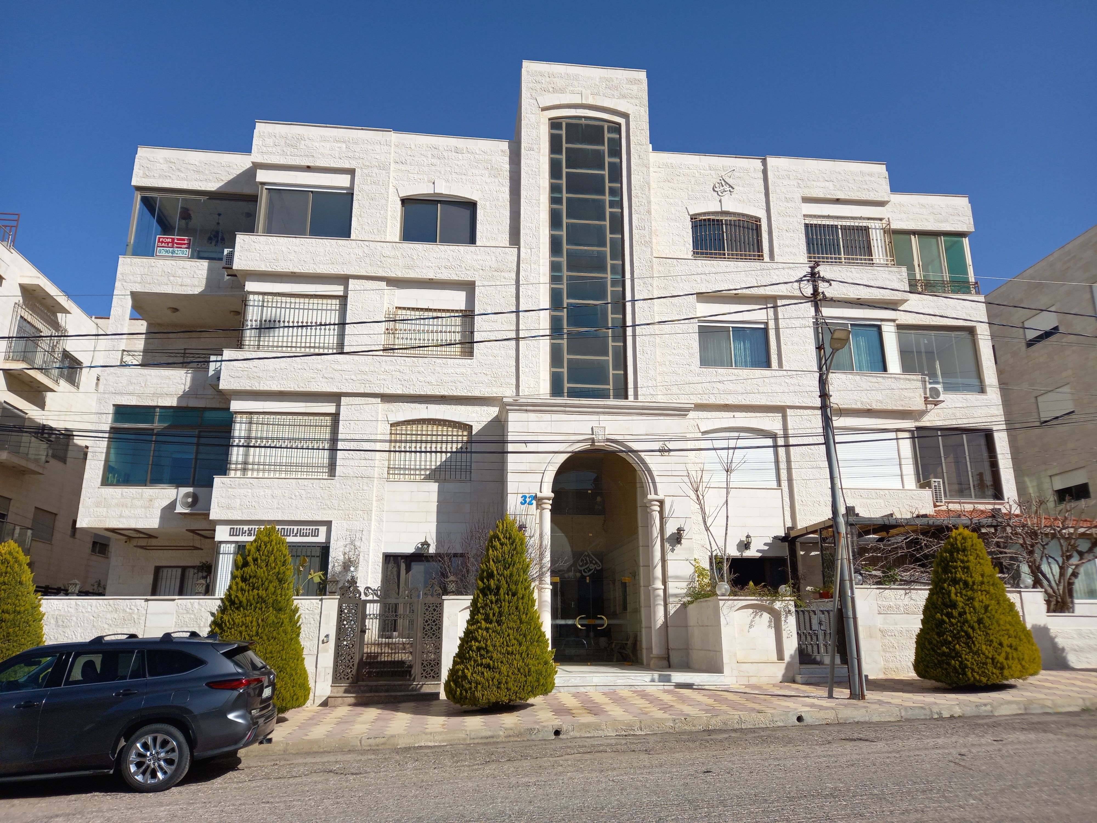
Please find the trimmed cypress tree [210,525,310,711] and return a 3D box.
[{"bbox_3d":[-4.932,3.601,13.851,1.660,3.300,1.660,2,-16,-7],"label":"trimmed cypress tree"}]

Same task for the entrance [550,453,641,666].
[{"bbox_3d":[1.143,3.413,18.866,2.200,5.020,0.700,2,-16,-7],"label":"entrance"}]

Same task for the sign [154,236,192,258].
[{"bbox_3d":[-10.981,-4.806,23.213,0.980,0.670,0.030,2,-16,-6],"label":"sign"}]

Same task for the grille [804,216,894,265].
[{"bbox_3d":[9.021,-5.061,23.891,2.710,1.650,0.260,2,-16,-6],"label":"grille"}]

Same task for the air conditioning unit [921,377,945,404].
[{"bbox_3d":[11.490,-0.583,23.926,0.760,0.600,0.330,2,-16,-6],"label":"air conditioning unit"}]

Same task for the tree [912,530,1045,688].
[{"bbox_3d":[7.815,3.600,14.737,2.070,2.890,2.070,2,-16,-6],"label":"tree"}]

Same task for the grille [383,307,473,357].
[{"bbox_3d":[-3.123,-2.052,20.770,2.330,1.270,0.150,2,-16,-7],"label":"grille"}]

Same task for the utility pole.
[{"bbox_3d":[5.271,0.934,14.440,0.850,8.200,0.950,2,-16,-7],"label":"utility pole"}]

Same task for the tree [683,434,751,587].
[{"bbox_3d":[3.680,2.225,17.327,1.550,3.600,1.300,2,-16,-7],"label":"tree"}]

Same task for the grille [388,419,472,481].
[{"bbox_3d":[-3.097,1.016,20.736,2.130,1.580,0.120,2,-16,-6],"label":"grille"}]

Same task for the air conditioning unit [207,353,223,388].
[{"bbox_3d":[-8.514,-0.926,20.550,0.330,0.730,0.820,2,-16,-7],"label":"air conditioning unit"}]

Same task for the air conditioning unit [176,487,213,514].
[{"bbox_3d":[-9.233,2.353,20.818,0.950,0.660,0.360,2,-16,-6],"label":"air conditioning unit"}]

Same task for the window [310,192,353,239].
[{"bbox_3d":[-6.210,-5.554,22.598,1.160,1.540,0.080,2,-16,-6],"label":"window"}]

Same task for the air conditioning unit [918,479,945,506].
[{"bbox_3d":[10.600,2.295,21.936,0.290,0.680,0.800,2,-16,-7],"label":"air conditioning unit"}]

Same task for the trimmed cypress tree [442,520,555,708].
[{"bbox_3d":[-0.846,3.553,14.269,1.960,3.300,1.960,2,-16,-6],"label":"trimmed cypress tree"}]

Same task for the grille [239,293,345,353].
[{"bbox_3d":[-6.815,-2.269,21.265,2.750,1.650,0.260,2,-16,-6],"label":"grille"}]

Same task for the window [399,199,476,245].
[{"bbox_3d":[-3.058,-5.214,22.045,2.080,1.550,0.150,2,-16,-7],"label":"window"}]

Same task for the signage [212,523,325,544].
[{"bbox_3d":[-6.712,2.961,19.306,2.680,0.450,0.100,2,-16,-7],"label":"signage"}]

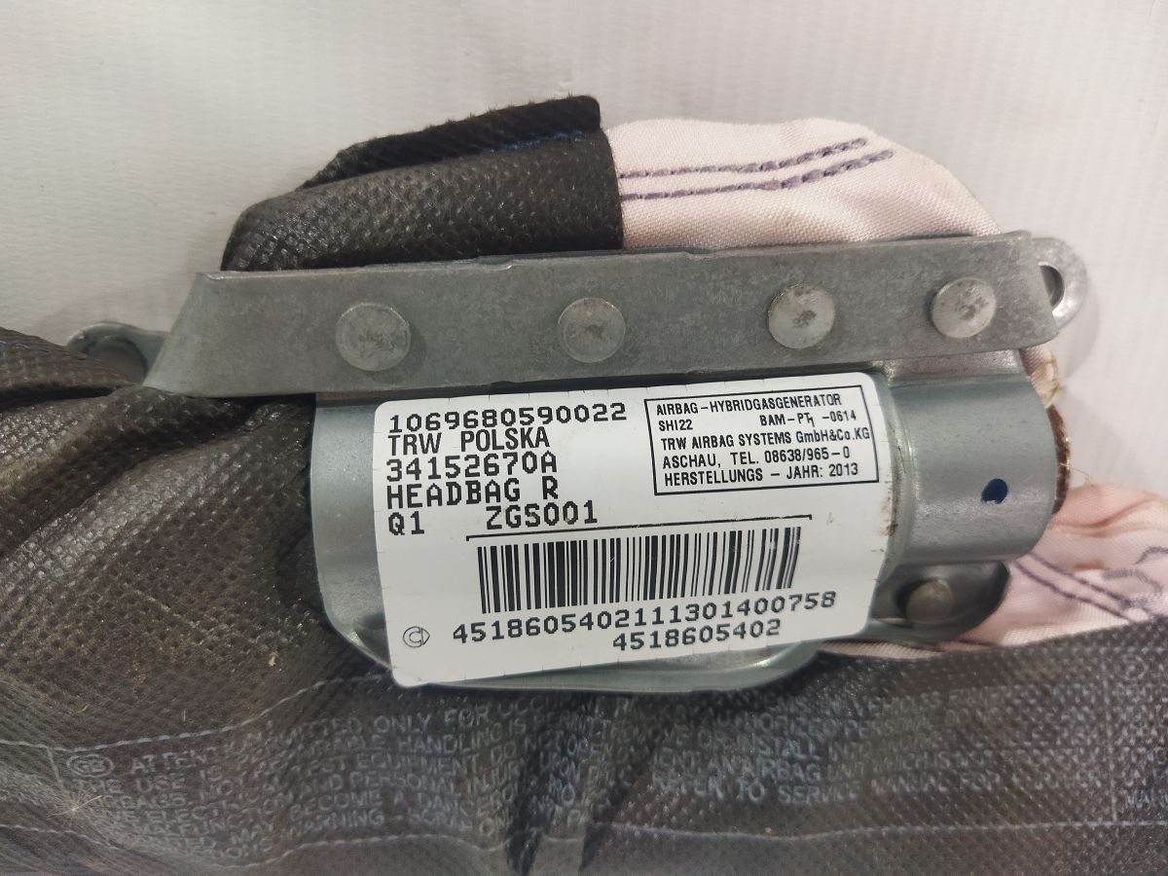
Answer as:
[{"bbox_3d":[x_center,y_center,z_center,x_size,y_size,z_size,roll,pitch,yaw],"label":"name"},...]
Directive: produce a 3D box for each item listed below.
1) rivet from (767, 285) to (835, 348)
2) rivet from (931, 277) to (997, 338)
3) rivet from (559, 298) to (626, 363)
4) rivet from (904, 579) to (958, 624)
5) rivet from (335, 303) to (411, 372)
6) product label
[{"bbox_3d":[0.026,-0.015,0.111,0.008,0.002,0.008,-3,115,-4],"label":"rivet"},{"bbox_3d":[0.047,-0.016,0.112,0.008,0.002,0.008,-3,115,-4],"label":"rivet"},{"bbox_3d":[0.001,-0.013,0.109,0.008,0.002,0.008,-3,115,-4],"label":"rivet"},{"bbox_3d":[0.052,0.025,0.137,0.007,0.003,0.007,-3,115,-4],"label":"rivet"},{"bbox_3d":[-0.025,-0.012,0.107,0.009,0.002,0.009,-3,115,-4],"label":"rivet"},{"bbox_3d":[0.007,0.012,0.115,0.063,0.010,0.038,-3,100,-5],"label":"product label"}]

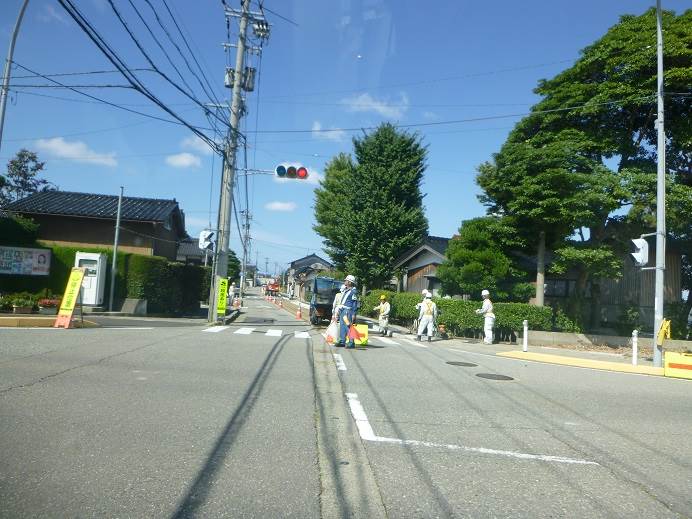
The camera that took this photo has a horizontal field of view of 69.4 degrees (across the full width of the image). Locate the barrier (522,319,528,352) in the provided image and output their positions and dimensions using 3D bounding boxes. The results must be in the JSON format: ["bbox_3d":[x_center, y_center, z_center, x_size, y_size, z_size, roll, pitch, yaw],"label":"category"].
[{"bbox_3d":[4.499,1.913,12.500,0.120,0.800,0.120,3,-4,0],"label":"barrier"}]

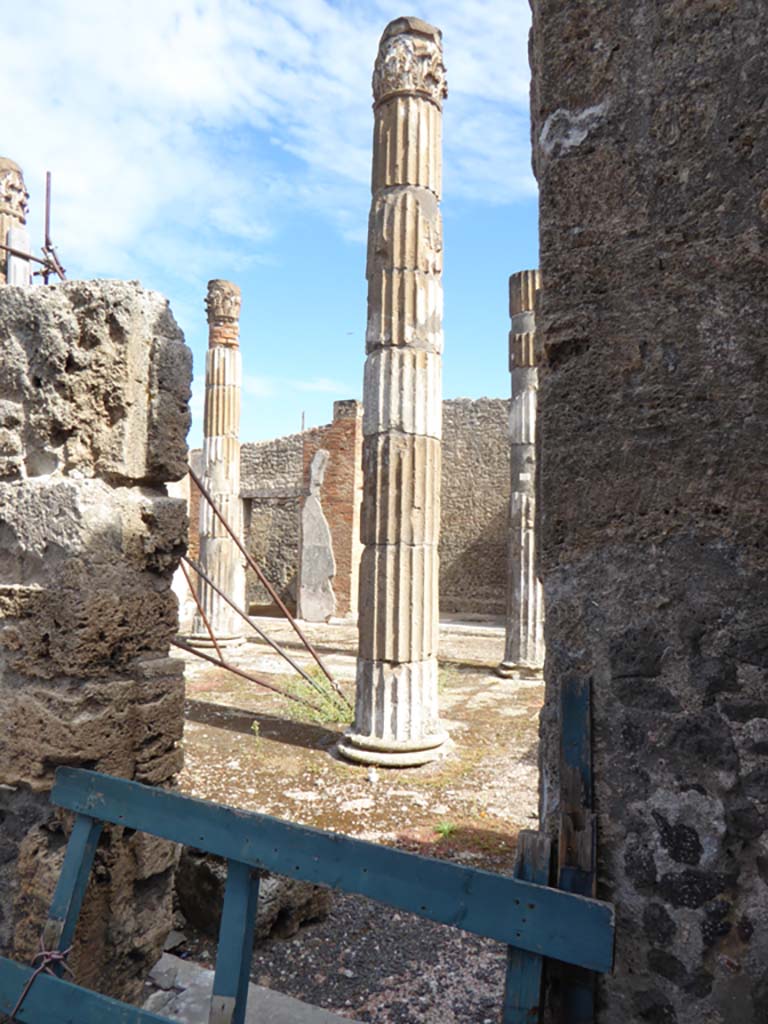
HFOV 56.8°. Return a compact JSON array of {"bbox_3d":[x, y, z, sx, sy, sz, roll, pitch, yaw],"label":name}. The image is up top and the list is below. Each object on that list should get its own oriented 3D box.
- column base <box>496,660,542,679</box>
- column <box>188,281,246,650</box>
[{"bbox_3d":[1.694,1.760,8.182,0.790,0.140,0.790,0,-2,0],"label":"column base"},{"bbox_3d":[-2.317,-0.682,10.157,0.790,5.120,0.790,0,-2,0],"label":"column"}]

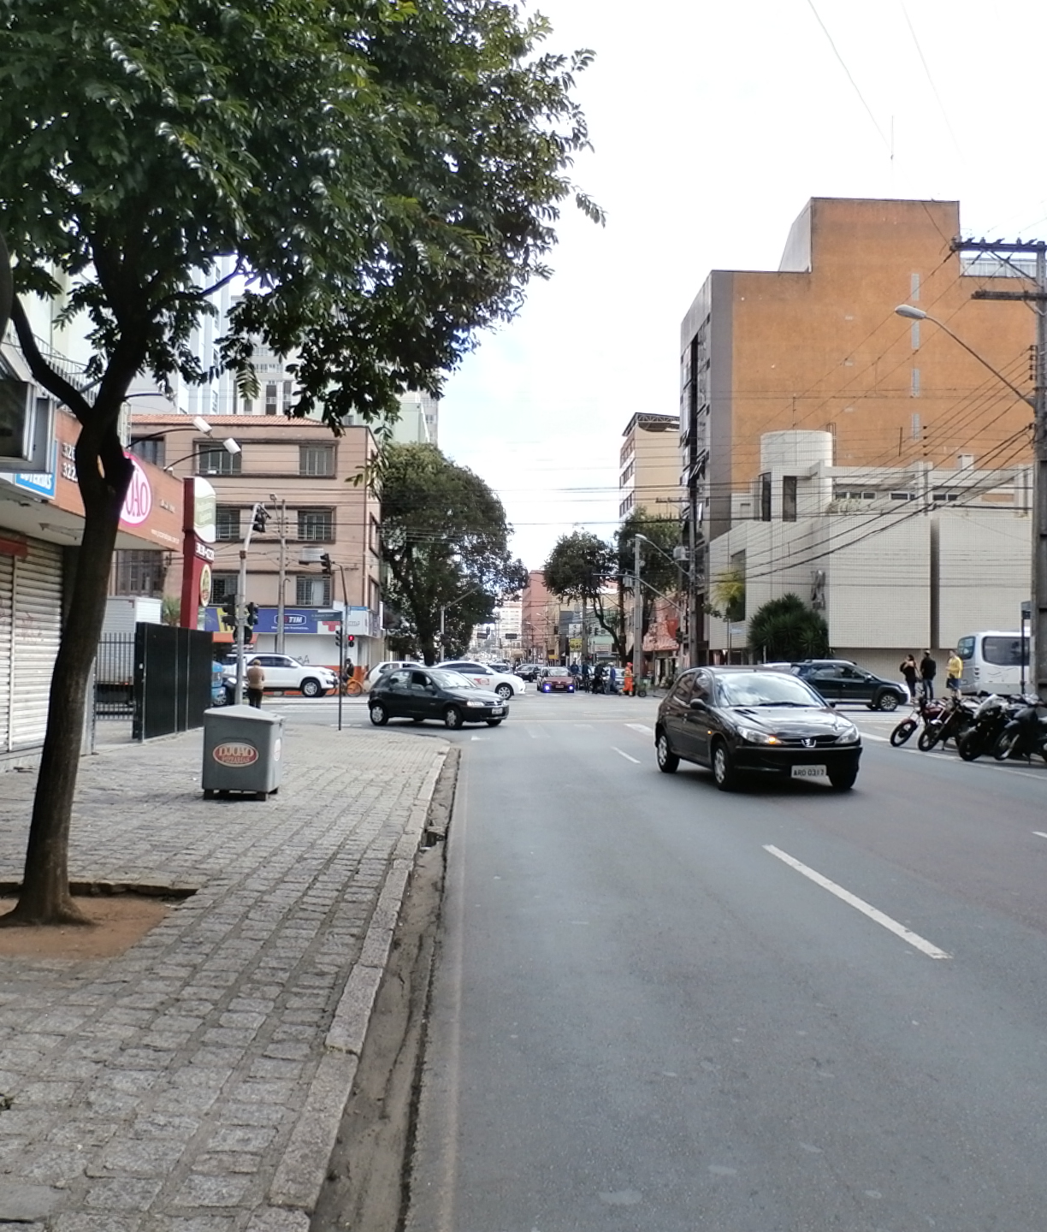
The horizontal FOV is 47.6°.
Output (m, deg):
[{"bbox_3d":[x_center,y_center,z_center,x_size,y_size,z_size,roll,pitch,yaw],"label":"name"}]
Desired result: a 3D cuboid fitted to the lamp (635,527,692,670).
[{"bbox_3d":[6.752,-0.167,58.052,2.700,7.850,0.500,1,-2,-2],"label":"lamp"}]

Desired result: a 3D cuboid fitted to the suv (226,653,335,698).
[{"bbox_3d":[-10.381,2.512,50.536,4.700,1.850,1.840,1,-2,-1],"label":"suv"}]

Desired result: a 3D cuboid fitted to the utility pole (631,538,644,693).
[{"bbox_3d":[5.784,-0.004,59.629,0.500,7.800,0.450,0,-2,-3],"label":"utility pole"}]

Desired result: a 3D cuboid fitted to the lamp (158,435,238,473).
[{"bbox_3d":[-4.971,-2.471,18.200,1.220,0.600,0.320,0,-2,-3],"label":"lamp"}]

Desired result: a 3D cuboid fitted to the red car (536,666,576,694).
[{"bbox_3d":[1.732,3.281,61.970,1.660,1.420,3.900,0,-2,-3],"label":"red car"}]

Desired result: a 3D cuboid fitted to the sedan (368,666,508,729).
[{"bbox_3d":[-2.044,1.975,28.744,3.760,1.430,1.630,-1,-3,38],"label":"sedan"}]

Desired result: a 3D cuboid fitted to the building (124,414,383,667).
[{"bbox_3d":[-13.668,-2.716,57.340,12.800,12.500,8.800,1,-2,1],"label":"building"}]

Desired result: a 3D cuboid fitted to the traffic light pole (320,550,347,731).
[{"bbox_3d":[-3.998,0.557,25.362,0.520,3.760,0.320,0,-2,-3],"label":"traffic light pole"}]

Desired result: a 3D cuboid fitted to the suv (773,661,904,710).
[{"bbox_3d":[9.946,2.199,37.300,4.150,1.630,1.740,0,-2,-3],"label":"suv"}]

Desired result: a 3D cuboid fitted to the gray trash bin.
[{"bbox_3d":[-2.947,1.437,12.403,0.670,0.930,0.610,1,-2,2],"label":"gray trash bin"}]

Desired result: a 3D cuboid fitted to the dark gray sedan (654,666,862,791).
[{"bbox_3d":[2.864,1.364,14.960,1.670,1.440,3.840,1,-2,-9],"label":"dark gray sedan"}]

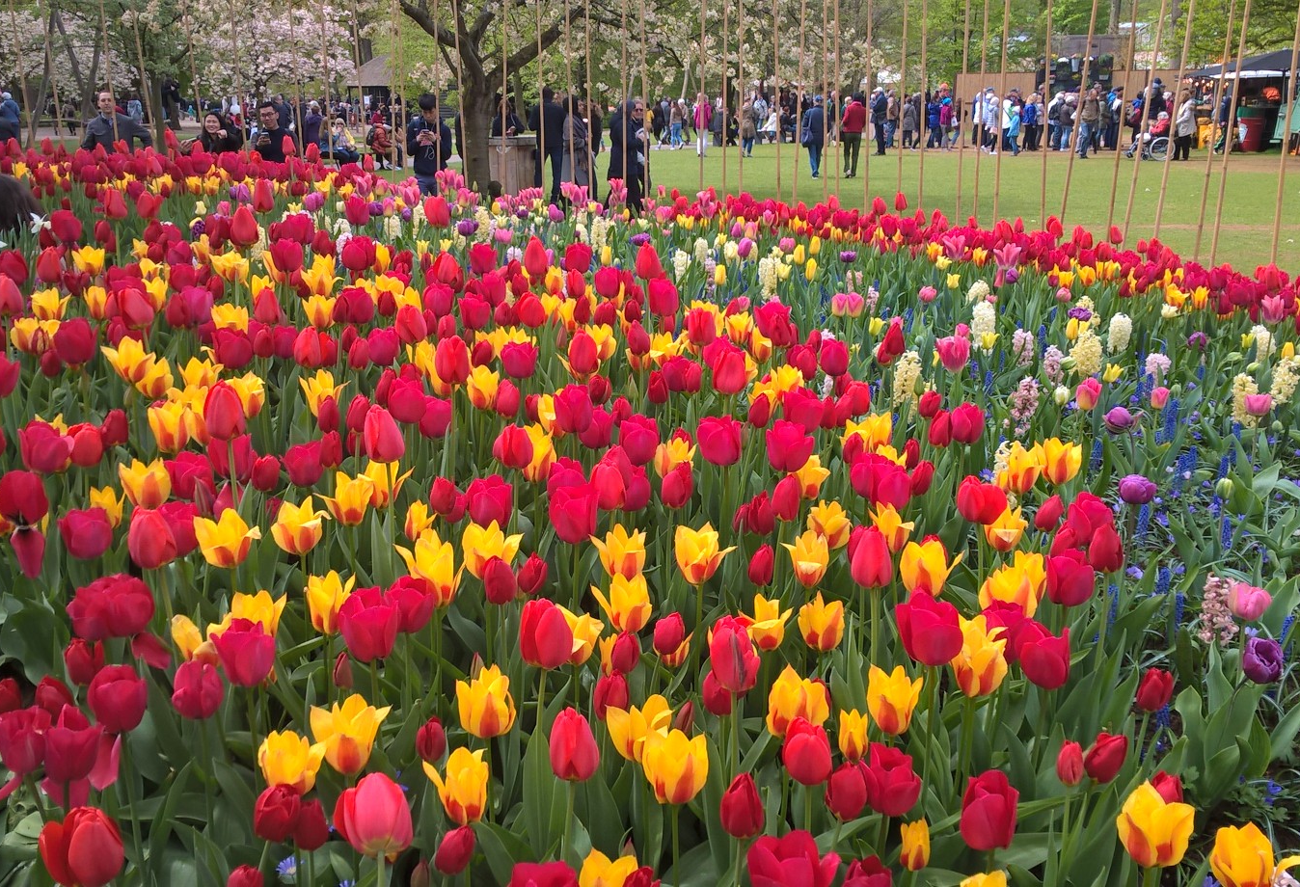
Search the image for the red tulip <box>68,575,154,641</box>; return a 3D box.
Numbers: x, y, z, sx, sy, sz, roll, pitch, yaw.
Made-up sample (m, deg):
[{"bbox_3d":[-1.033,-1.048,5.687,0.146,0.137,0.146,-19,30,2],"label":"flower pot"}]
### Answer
[{"bbox_3d":[-0.687,0.209,1.650,0.110,0.082,0.088,0,16,0],"label":"red tulip"}]

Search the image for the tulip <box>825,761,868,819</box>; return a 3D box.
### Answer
[{"bbox_3d":[0.239,0.425,1.580,0.058,0.069,0.054,0,15,0],"label":"tulip"}]

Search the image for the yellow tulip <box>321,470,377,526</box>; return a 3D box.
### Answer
[{"bbox_3d":[-0.446,0.082,1.920,0.078,0.080,0.071,0,16,0],"label":"yellow tulip"}]

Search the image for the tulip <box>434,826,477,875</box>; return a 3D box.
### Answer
[{"bbox_3d":[-0.215,0.449,1.430,0.037,0.063,0.037,29,9,1],"label":"tulip"}]

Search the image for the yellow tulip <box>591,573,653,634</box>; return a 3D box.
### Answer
[{"bbox_3d":[-0.038,0.218,1.760,0.084,0.082,0.078,0,15,0],"label":"yellow tulip"}]

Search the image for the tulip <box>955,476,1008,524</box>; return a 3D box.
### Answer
[{"bbox_3d":[0.511,0.087,2.000,0.082,0.073,0.076,0,15,0],"label":"tulip"}]

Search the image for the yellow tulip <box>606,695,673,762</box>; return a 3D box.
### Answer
[{"bbox_3d":[-0.013,0.322,1.460,0.076,0.073,0.069,0,16,0],"label":"yellow tulip"}]

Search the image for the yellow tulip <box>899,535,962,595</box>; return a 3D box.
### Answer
[{"bbox_3d":[0.380,0.166,1.750,0.086,0.080,0.073,0,15,0],"label":"yellow tulip"}]

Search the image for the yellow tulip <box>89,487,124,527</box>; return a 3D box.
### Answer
[{"bbox_3d":[-0.872,0.104,2.080,0.059,0.069,0.059,0,16,0],"label":"yellow tulip"}]

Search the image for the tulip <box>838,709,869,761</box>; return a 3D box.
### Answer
[{"bbox_3d":[0.226,0.324,1.440,0.036,0.059,0.036,0,15,0],"label":"tulip"}]

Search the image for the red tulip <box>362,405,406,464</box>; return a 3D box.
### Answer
[{"bbox_3d":[-0.394,-0.014,1.920,0.062,0.086,0.062,0,16,0],"label":"red tulip"}]

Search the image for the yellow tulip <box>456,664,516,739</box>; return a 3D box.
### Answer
[{"bbox_3d":[-0.200,0.315,1.580,0.072,0.090,0.067,0,15,0],"label":"yellow tulip"}]

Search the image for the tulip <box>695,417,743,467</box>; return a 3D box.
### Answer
[{"bbox_3d":[0.125,-0.003,2.350,0.087,0.089,0.087,1,15,3],"label":"tulip"}]

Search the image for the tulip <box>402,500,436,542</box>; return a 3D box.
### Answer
[{"bbox_3d":[-0.352,0.119,1.970,0.048,0.065,0.043,3,14,-10],"label":"tulip"}]

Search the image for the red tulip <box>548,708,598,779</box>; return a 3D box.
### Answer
[{"bbox_3d":[-0.086,0.337,1.450,0.058,0.088,0.058,-1,15,-4],"label":"red tulip"}]

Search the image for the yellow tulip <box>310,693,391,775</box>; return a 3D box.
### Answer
[{"bbox_3d":[-0.348,0.338,1.500,0.090,0.093,0.081,-4,15,-14],"label":"yellow tulip"}]

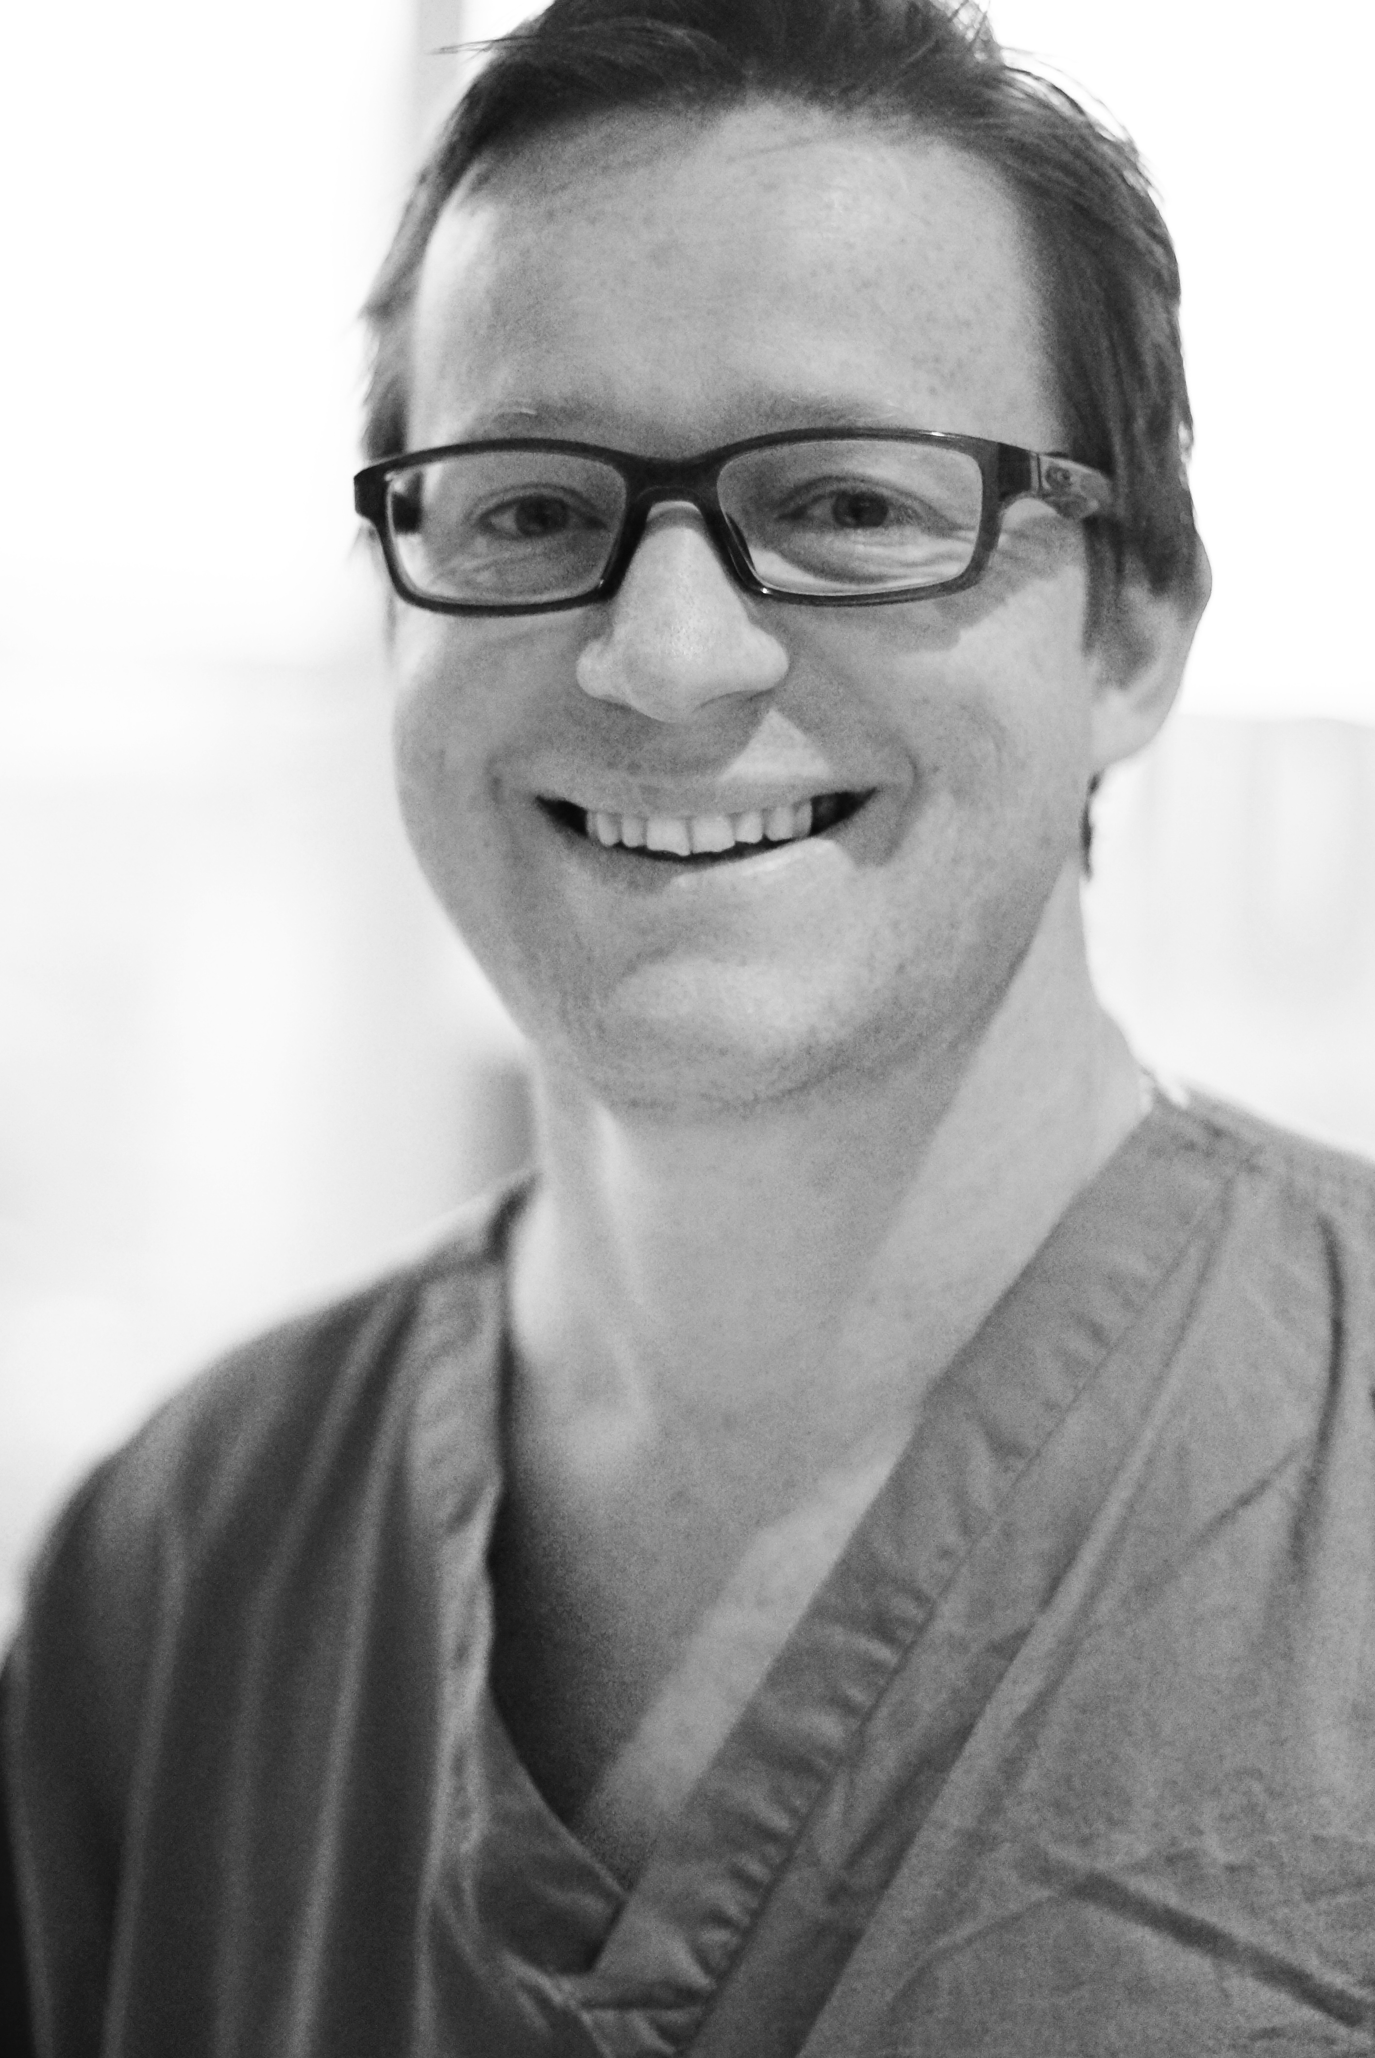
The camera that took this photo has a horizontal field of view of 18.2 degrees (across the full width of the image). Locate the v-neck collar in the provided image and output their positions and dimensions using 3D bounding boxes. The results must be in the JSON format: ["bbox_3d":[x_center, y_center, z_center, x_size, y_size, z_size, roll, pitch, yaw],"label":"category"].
[{"bbox_3d":[0.023,0.102,0.900,0.188,0.200,0.155,-2,1,24],"label":"v-neck collar"}]

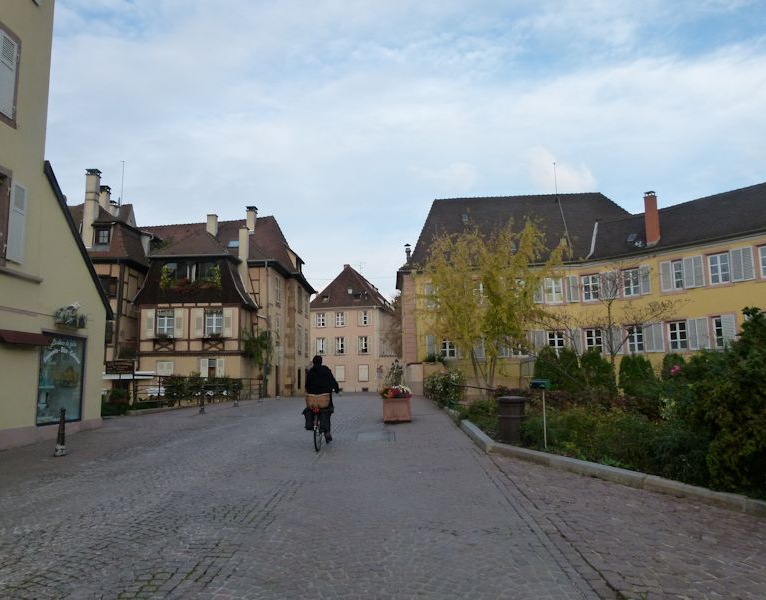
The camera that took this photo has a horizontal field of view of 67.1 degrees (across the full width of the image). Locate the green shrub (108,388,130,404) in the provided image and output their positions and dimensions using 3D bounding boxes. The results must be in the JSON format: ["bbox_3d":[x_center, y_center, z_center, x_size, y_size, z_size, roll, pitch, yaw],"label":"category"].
[{"bbox_3d":[-10.071,3.674,22.000,0.800,0.620,0.750,3,-8,-25],"label":"green shrub"}]

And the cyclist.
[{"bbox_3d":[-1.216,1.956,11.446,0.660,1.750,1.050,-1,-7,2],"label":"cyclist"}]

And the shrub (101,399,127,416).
[{"bbox_3d":[-9.035,3.574,19.300,0.950,0.620,0.750,3,-8,-25],"label":"shrub"}]

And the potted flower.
[{"bbox_3d":[0.470,3.217,17.835,0.900,1.120,0.900,-1,-7,2],"label":"potted flower"}]

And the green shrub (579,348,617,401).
[{"bbox_3d":[9.511,3.288,25.500,1.600,2.300,1.600,-4,-8,20],"label":"green shrub"}]

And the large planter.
[{"bbox_3d":[0.427,3.179,17.071,0.790,0.740,0.790,-1,-8,2],"label":"large planter"}]

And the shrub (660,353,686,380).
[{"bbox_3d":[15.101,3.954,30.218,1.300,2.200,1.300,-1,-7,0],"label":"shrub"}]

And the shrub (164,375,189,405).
[{"bbox_3d":[-7.825,3.427,22.000,0.900,1.100,0.800,2,-8,-20],"label":"shrub"}]

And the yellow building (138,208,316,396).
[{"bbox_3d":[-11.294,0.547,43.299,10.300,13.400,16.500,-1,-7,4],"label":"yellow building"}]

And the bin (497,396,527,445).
[{"bbox_3d":[2.489,2.265,10.997,0.550,0.880,0.550,-1,-7,0],"label":"bin"}]

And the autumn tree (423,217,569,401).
[{"bbox_3d":[4.877,0.508,25.500,5.800,7.600,5.400,-2,-8,11],"label":"autumn tree"}]

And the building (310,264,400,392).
[{"bbox_3d":[-2.961,3.091,61.611,7.200,13.000,10.500,-1,-7,6],"label":"building"}]

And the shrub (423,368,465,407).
[{"bbox_3d":[2.750,3.940,25.905,1.850,1.650,1.700,-1,-7,0],"label":"shrub"}]

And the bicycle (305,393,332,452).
[{"bbox_3d":[-1.227,2.400,11.451,0.580,1.070,1.750,-1,-8,1],"label":"bicycle"}]

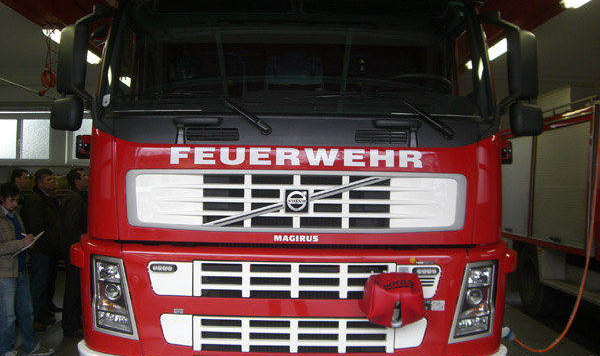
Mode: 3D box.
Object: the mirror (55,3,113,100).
[{"bbox_3d":[-1.262,-0.727,3.870,0.280,0.550,0.220,1,0,15],"label":"mirror"}]

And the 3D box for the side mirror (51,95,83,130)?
[{"bbox_3d":[-1.364,-0.381,3.850,0.170,0.200,0.140,1,0,20],"label":"side mirror"}]

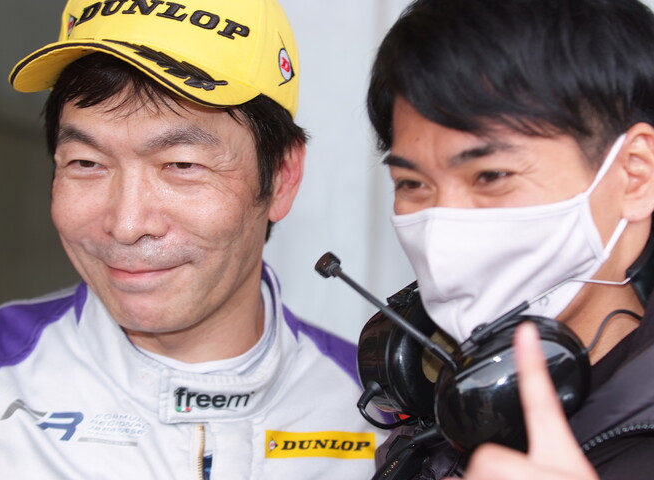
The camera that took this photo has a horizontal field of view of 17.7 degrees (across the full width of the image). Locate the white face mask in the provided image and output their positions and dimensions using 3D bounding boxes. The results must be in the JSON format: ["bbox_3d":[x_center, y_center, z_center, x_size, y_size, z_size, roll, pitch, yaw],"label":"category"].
[{"bbox_3d":[0.096,0.005,1.335,0.148,0.130,0.119,-5,3,42],"label":"white face mask"}]

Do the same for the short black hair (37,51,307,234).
[{"bbox_3d":[-0.105,-0.076,1.450,0.180,0.160,0.195,1,9,16],"label":"short black hair"}]

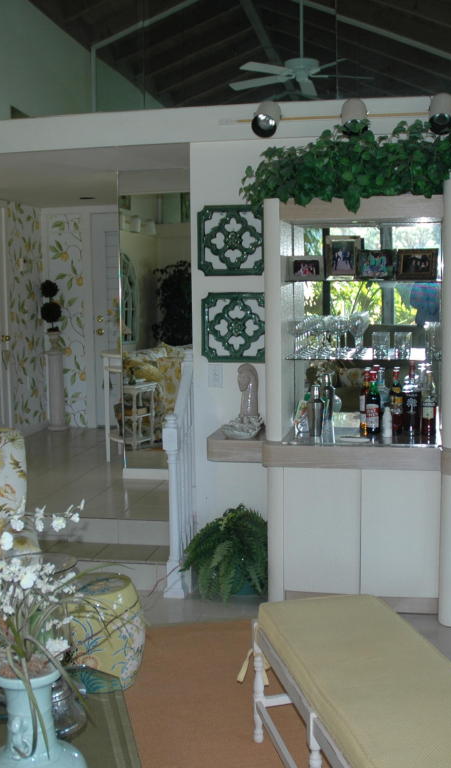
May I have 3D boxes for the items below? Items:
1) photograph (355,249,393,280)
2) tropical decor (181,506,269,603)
[{"bbox_3d":[0.738,-0.588,4.260,0.187,0.155,0.030,0,-2,9],"label":"photograph"},{"bbox_3d":[-0.001,0.872,4.702,0.470,0.450,0.430,0,7,9],"label":"tropical decor"}]

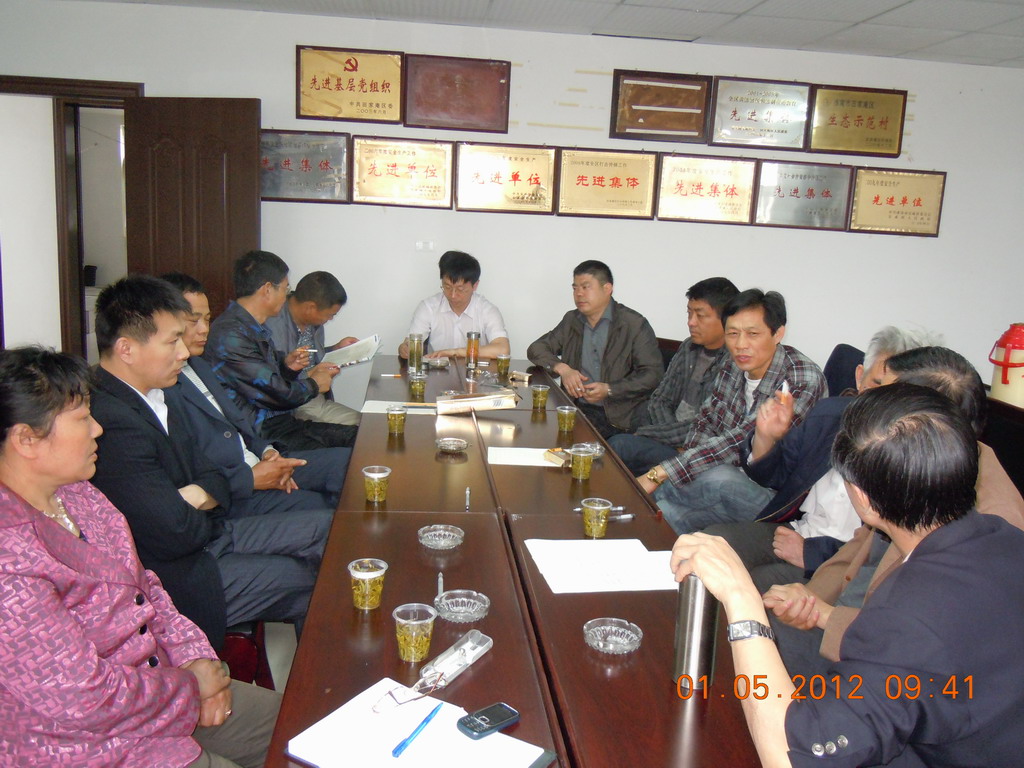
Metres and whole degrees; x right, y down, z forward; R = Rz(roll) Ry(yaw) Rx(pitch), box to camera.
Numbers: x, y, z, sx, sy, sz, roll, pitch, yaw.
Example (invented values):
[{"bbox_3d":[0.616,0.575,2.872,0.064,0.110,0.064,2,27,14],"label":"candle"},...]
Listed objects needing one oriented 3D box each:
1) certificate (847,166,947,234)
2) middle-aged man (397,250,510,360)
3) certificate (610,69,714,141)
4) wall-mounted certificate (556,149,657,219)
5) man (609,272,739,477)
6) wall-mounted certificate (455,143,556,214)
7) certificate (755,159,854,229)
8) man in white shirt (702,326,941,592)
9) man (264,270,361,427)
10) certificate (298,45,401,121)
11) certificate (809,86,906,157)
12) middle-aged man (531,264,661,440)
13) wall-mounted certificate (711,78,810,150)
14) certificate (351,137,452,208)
[{"bbox_3d":[2.343,-1.106,5.406,0.585,0.384,0.025,1,10,-7],"label":"certificate"},{"bbox_3d":[-0.278,-0.047,4.580,0.540,1.270,0.750,2,11,-7],"label":"middle-aged man"},{"bbox_3d":[0.862,-1.597,5.128,0.585,0.384,0.025,1,10,-7],"label":"certificate"},{"bbox_3d":[0.569,-1.193,5.304,0.600,0.397,0.030,2,11,-7],"label":"wall-mounted certificate"},{"bbox_3d":[0.672,0.238,3.376,0.740,1.285,0.530,-6,14,-38],"label":"man"},{"bbox_3d":[-0.034,-1.209,5.235,0.600,0.397,0.030,2,11,-7],"label":"wall-mounted certificate"},{"bbox_3d":[1.748,-1.129,5.327,0.585,0.384,0.025,1,10,-7],"label":"certificate"},{"bbox_3d":[0.762,0.460,2.354,0.770,1.260,0.550,-2,12,-24],"label":"man in white shirt"},{"bbox_3d":[-0.780,0.108,3.870,0.750,1.190,0.530,6,12,13],"label":"man"},{"bbox_3d":[-0.891,-1.645,4.899,0.585,0.384,0.025,1,10,-7],"label":"certificate"},{"bbox_3d":[2.095,-1.593,5.387,0.600,0.397,0.030,2,11,-7],"label":"certificate"},{"bbox_3d":[0.377,0.059,4.291,0.600,1.300,0.800,10,12,35],"label":"middle-aged man"},{"bbox_3d":[1.454,-1.578,5.206,0.585,0.384,0.025,1,10,-7],"label":"wall-mounted certificate"},{"bbox_3d":[-0.614,-1.192,5.018,0.585,0.384,0.025,1,10,-7],"label":"certificate"}]

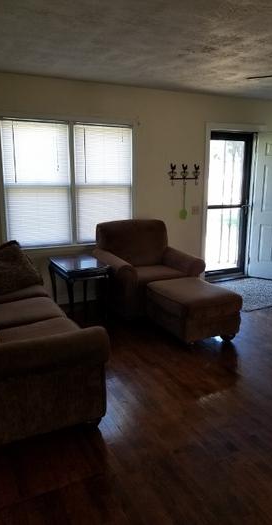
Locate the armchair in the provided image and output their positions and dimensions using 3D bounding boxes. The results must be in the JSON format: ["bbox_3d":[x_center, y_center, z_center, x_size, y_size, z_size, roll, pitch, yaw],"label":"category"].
[{"bbox_3d":[0.079,0.029,4.412,0.940,0.950,0.930,-5,12,-22],"label":"armchair"}]

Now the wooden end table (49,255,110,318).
[{"bbox_3d":[-0.620,0.265,4.275,0.460,0.540,0.810,-5,12,-24],"label":"wooden end table"}]

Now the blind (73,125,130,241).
[{"bbox_3d":[-0.370,-0.916,4.680,0.700,1.360,0.040,-5,12,-22],"label":"blind"}]

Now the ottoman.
[{"bbox_3d":[0.526,0.449,3.685,0.580,0.410,0.720,-5,12,-22],"label":"ottoman"}]

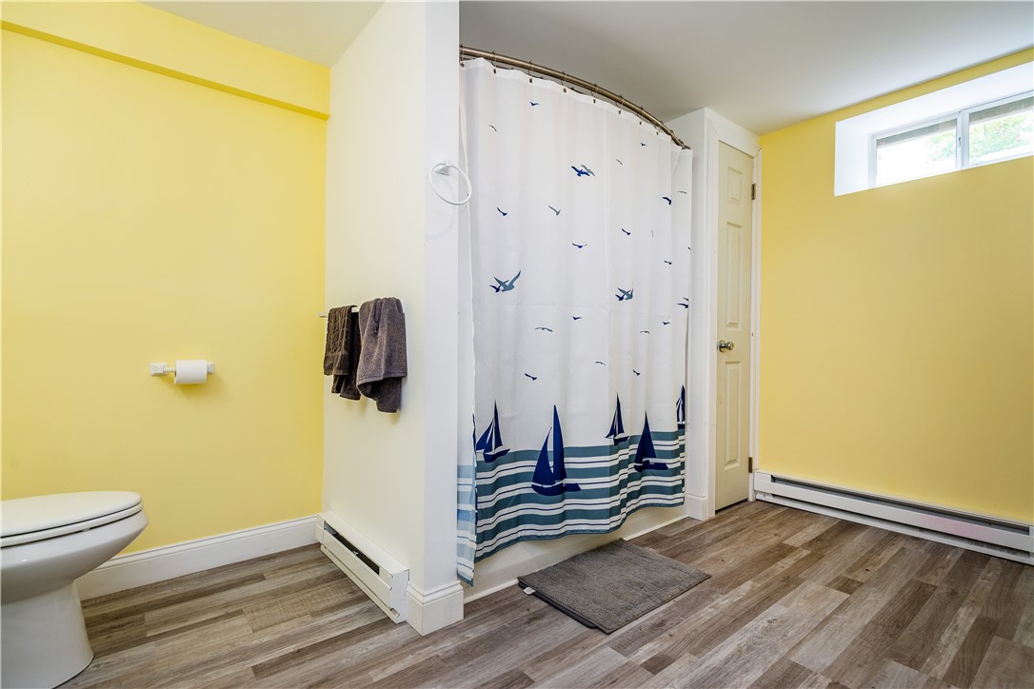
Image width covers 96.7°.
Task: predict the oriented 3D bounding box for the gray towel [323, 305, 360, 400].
[{"bbox_3d":[-0.714,0.027,1.855,0.075,0.368,0.290,0,0,-42],"label":"gray towel"}]

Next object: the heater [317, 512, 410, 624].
[{"bbox_3d":[-0.631,0.838,1.803,0.062,0.170,0.735,0,0,-42],"label":"heater"}]

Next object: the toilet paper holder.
[{"bbox_3d":[-1.313,0.095,1.808,0.200,0.047,0.065,0,0,-37],"label":"toilet paper holder"}]

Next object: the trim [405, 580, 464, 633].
[{"bbox_3d":[-0.275,0.856,1.547,0.145,0.140,0.110,0,0,-37],"label":"trim"}]

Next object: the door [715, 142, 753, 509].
[{"bbox_3d":[1.238,-0.093,2.640,0.380,2.030,0.035,0,0,-36],"label":"door"}]

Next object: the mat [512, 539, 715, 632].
[{"bbox_3d":[0.388,0.921,1.807,0.604,0.018,0.434,0,0,-38],"label":"mat"}]

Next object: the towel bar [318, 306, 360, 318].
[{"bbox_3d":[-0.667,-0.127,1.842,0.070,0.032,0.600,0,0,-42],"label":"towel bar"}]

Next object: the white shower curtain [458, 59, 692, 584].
[{"bbox_3d":[0.374,-0.097,2.023,1.395,1.840,0.155,0,0,-37],"label":"white shower curtain"}]

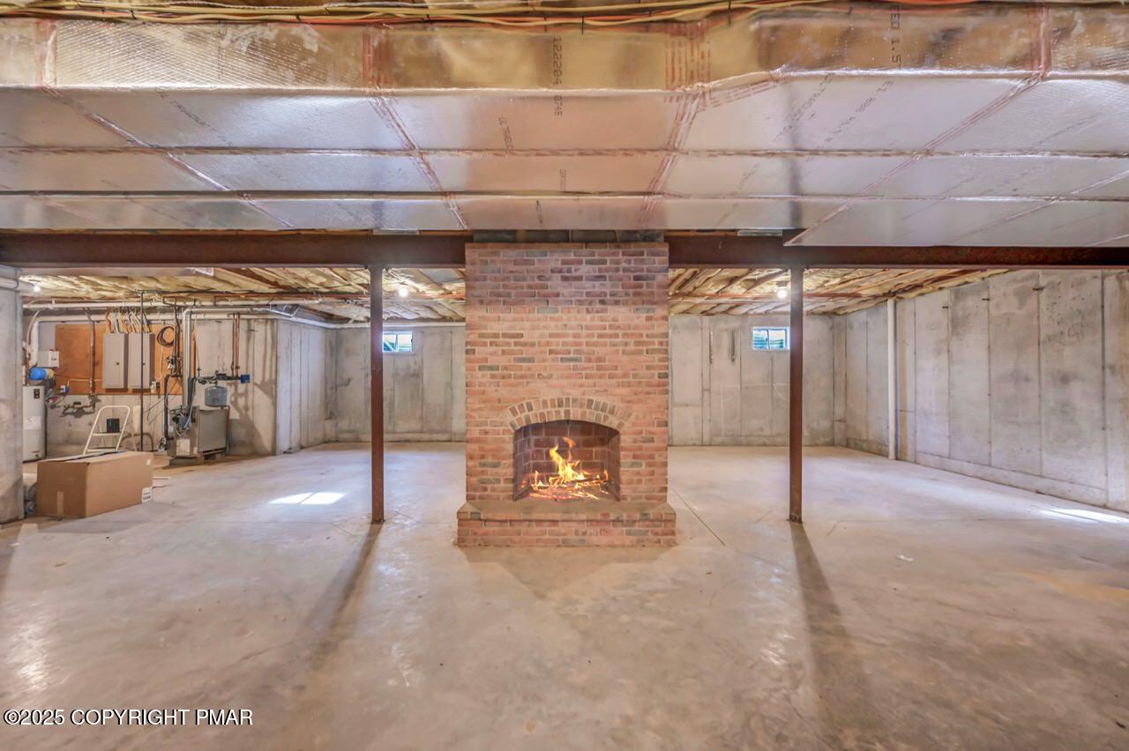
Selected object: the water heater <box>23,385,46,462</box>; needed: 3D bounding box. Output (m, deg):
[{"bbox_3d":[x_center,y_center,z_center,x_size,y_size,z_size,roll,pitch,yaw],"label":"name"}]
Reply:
[{"bbox_3d":[-8.690,0.775,7.000,0.530,1.180,0.530,0,0,6],"label":"water heater"}]

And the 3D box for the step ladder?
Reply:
[{"bbox_3d":[-6.450,0.895,6.250,0.460,0.930,0.520,0,0,-3],"label":"step ladder"}]

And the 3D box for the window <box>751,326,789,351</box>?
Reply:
[{"bbox_3d":[4.100,-0.726,8.700,0.740,0.470,0.100,0,0,3],"label":"window"}]

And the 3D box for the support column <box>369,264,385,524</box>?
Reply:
[{"bbox_3d":[-1.720,0.177,4.050,0.108,2.335,0.108,0,0,0],"label":"support column"}]

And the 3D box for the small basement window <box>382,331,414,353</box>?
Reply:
[{"bbox_3d":[-3.500,-0.712,9.200,0.720,0.470,0.100,0,0,3],"label":"small basement window"}]

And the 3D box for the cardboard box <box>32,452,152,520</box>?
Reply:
[{"bbox_3d":[-4.755,1.090,4.470,0.580,0.510,0.600,0,0,7],"label":"cardboard box"}]

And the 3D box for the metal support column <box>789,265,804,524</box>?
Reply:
[{"bbox_3d":[2.140,0.177,4.050,0.108,2.335,0.108,0,0,0],"label":"metal support column"}]

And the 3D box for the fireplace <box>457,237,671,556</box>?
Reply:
[{"bbox_3d":[0.020,0.110,4.040,1.730,2.470,1.150,0,0,0],"label":"fireplace"}]

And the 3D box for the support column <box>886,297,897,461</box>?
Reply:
[{"bbox_3d":[5.300,0.060,7.100,0.095,2.600,0.095,0,0,0],"label":"support column"}]

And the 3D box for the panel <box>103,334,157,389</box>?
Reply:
[{"bbox_3d":[-7.270,-0.240,7.360,0.800,0.910,0.100,0,0,0],"label":"panel"}]

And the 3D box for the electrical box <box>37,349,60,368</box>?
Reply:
[{"bbox_3d":[-8.870,-0.281,7.560,0.260,0.280,0.110,0,0,0],"label":"electrical box"}]

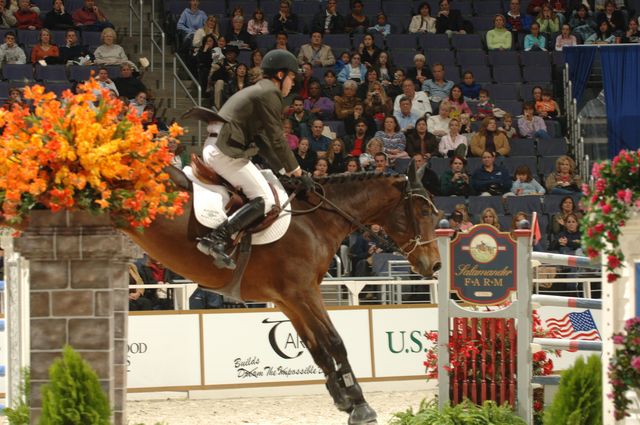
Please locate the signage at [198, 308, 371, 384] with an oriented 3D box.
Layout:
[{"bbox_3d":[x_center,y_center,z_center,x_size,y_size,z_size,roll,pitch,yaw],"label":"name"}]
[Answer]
[{"bbox_3d":[-0.365,1.573,31.756,2.420,0.909,0.060,0,-3,-36],"label":"signage"}]

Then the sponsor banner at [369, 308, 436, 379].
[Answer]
[{"bbox_3d":[1.605,1.573,33.161,2.420,0.909,0.060,0,-3,-36],"label":"sponsor banner"}]

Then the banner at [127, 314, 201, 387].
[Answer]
[{"bbox_3d":[-2.335,1.573,30.350,2.420,0.909,0.060,0,-3,-36],"label":"banner"}]

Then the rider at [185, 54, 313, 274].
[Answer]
[{"bbox_3d":[-0.435,-0.332,17.000,0.800,1.360,0.580,0,0,8],"label":"rider"}]

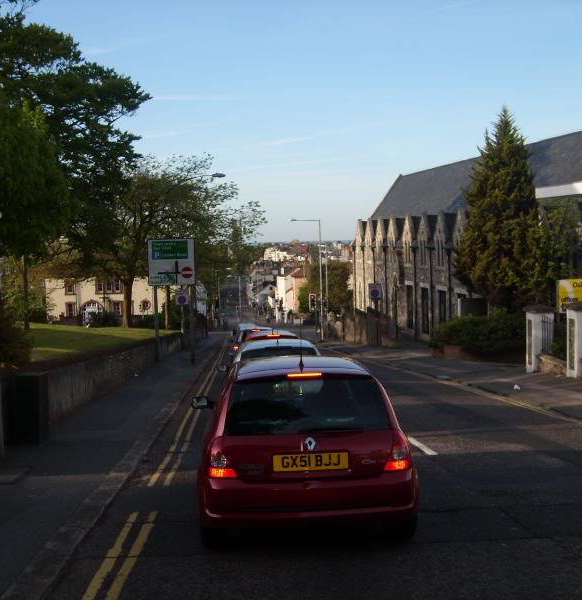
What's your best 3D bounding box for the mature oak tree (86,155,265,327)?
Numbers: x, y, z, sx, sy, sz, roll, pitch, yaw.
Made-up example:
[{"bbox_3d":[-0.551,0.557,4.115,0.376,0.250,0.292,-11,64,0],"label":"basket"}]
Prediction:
[{"bbox_3d":[-7.091,-3.471,48.000,11.200,10.300,10.300,-1,4,0],"label":"mature oak tree"}]

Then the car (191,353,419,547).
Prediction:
[{"bbox_3d":[0.035,1.205,7.460,1.700,1.420,3.810,-2,-2,-4],"label":"car"}]

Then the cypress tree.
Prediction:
[{"bbox_3d":[8.169,-3.106,32.000,3.400,9.100,3.400,-1,4,0],"label":"cypress tree"}]

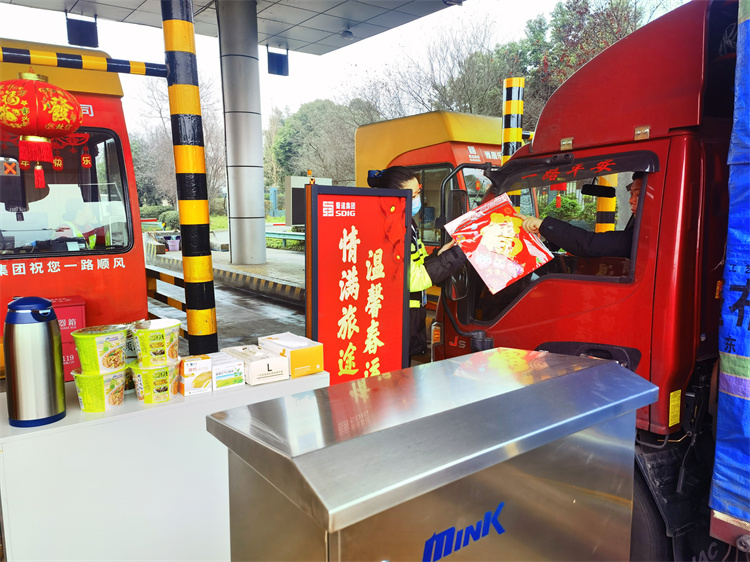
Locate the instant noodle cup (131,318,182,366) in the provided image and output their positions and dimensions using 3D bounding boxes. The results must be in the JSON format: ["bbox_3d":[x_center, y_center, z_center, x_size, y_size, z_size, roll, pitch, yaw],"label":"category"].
[{"bbox_3d":[-0.635,0.183,1.716,0.145,0.107,0.145,-6,10,-33],"label":"instant noodle cup"}]

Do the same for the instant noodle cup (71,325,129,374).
[{"bbox_3d":[-0.771,0.195,1.648,0.145,0.107,0.145,-6,10,-33],"label":"instant noodle cup"}]

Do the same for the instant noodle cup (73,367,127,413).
[{"bbox_3d":[-0.776,0.301,1.658,0.145,0.107,0.145,-6,10,-33],"label":"instant noodle cup"}]

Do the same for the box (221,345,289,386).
[{"bbox_3d":[-0.397,0.275,1.928,0.132,0.073,0.220,-7,10,-38],"label":"box"}]

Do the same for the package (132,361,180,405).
[{"bbox_3d":[-0.639,0.291,1.717,0.145,0.107,0.145,-6,10,-33],"label":"package"}]

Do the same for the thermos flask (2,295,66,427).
[{"bbox_3d":[-0.921,0.206,1.555,0.165,0.325,0.134,2,9,22],"label":"thermos flask"}]

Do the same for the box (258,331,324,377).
[{"bbox_3d":[-0.290,0.252,2.003,0.123,0.093,0.230,-7,10,-37],"label":"box"}]

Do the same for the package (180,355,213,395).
[{"bbox_3d":[-0.539,0.285,1.762,0.081,0.103,0.052,-6,9,-32],"label":"package"}]

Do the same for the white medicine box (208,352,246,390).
[{"bbox_3d":[-0.485,0.282,1.838,0.101,0.075,0.138,-6,10,-36],"label":"white medicine box"}]

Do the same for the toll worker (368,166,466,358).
[{"bbox_3d":[0.210,0.244,2.962,0.500,1.620,0.500,-1,8,0],"label":"toll worker"}]

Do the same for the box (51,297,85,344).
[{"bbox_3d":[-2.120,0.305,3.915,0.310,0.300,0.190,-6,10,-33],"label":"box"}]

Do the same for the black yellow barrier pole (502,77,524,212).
[{"bbox_3d":[1.545,-0.950,6.579,0.225,2.580,0.225,-6,10,-33],"label":"black yellow barrier pole"}]

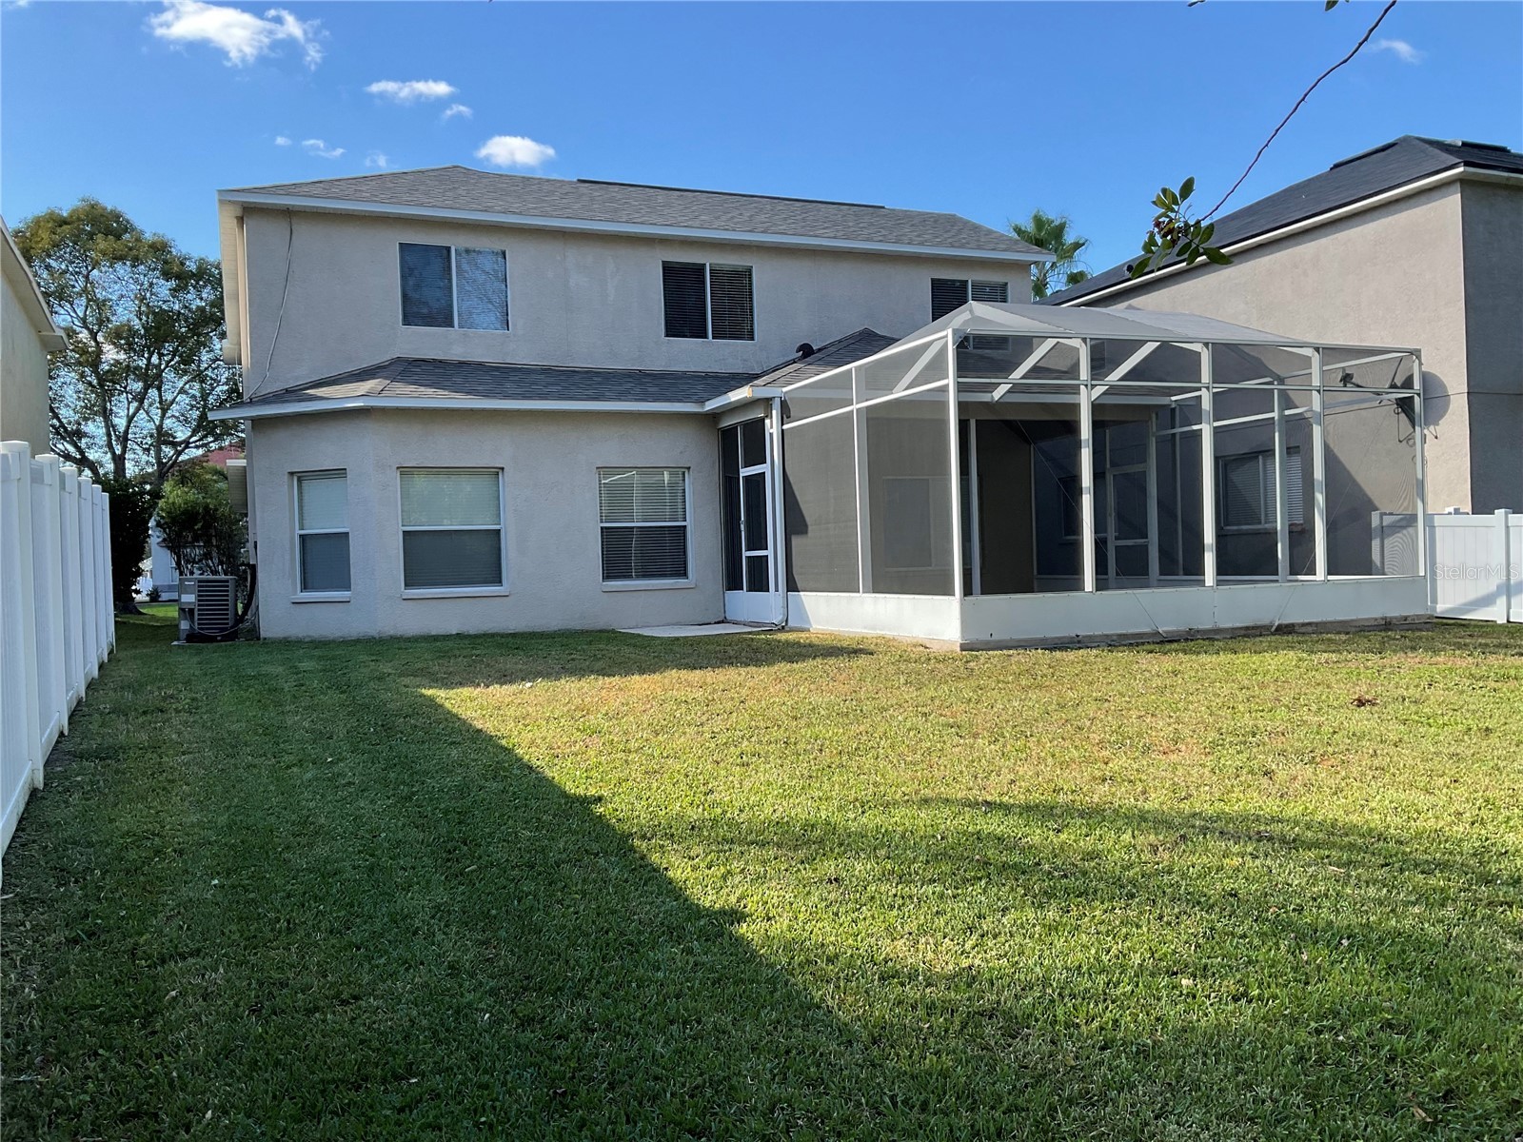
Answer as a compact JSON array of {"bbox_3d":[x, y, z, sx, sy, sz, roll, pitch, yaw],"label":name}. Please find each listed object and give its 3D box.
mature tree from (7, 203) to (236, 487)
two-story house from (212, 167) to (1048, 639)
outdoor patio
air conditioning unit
[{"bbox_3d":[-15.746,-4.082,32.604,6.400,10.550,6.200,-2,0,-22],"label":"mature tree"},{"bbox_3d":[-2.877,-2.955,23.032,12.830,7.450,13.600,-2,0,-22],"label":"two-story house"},{"bbox_3d":[3.818,-1.236,14.952,6.050,3.730,4.080,-2,0,-22],"label":"outdoor patio"},{"bbox_3d":[-7.212,0.476,16.657,0.700,0.850,0.700,-2,0,-22],"label":"air conditioning unit"}]

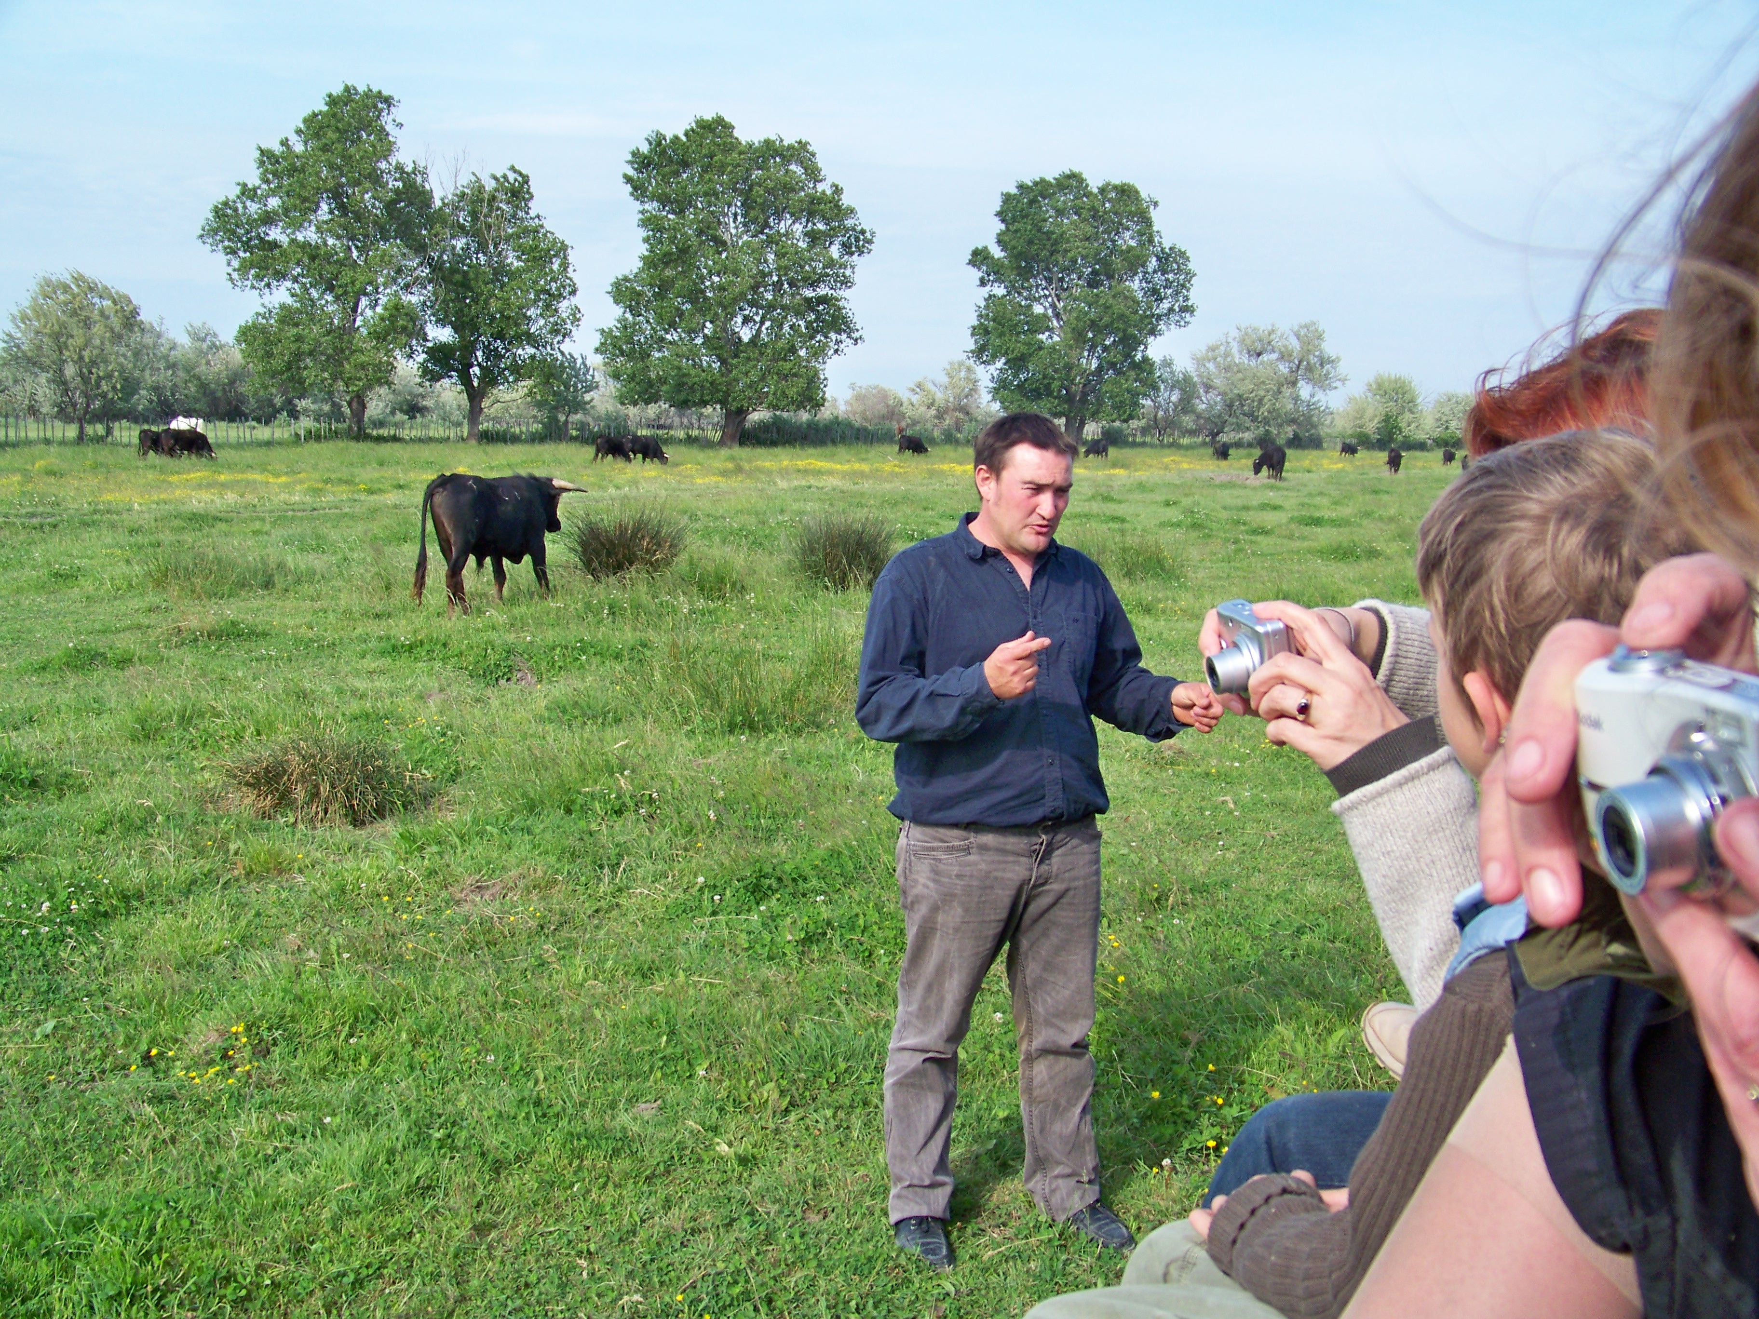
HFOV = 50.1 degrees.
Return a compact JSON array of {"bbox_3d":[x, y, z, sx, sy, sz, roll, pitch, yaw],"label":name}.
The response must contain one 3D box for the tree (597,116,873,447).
[{"bbox_3d":[-8.902,-23.273,116.000,16.530,20.520,15.850,1,7,0],"label":"tree"}]

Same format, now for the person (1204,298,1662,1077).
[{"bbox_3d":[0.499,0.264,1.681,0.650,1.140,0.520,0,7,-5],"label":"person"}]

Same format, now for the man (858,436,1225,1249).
[{"bbox_3d":[0.336,0.356,3.871,0.620,1.730,0.500,-4,8,-33],"label":"man"}]

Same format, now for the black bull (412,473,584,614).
[{"bbox_3d":[-3.437,-1.071,16.958,0.720,1.290,1.850,5,8,30],"label":"black bull"}]

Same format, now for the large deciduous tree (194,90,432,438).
[{"bbox_3d":[-36.047,-25.347,120.000,14.210,22.720,13.910,1,7,0],"label":"large deciduous tree"}]

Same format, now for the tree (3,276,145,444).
[{"bbox_3d":[-46.256,-17.366,108.000,7.890,9.870,7.560,1,7,0],"label":"tree"}]

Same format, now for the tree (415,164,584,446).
[{"bbox_3d":[-24.049,-22.440,119.000,9.960,17.480,9.960,1,7,0],"label":"tree"}]

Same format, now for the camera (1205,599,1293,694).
[{"bbox_3d":[0.289,-0.004,1.480,0.058,0.060,0.090,-15,16,-12],"label":"camera"}]

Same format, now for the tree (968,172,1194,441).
[{"bbox_3d":[13.645,-23.716,127.000,14.860,18.560,14.240,1,7,0],"label":"tree"}]

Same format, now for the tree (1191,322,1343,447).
[{"bbox_3d":[30.504,-21.634,148.000,11.650,9.840,10.210,1,7,0],"label":"tree"}]

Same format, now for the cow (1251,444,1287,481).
[{"bbox_3d":[13.840,-6.953,66.220,0.700,1.240,1.800,-4,8,-30],"label":"cow"}]

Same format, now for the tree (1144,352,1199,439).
[{"bbox_3d":[22.055,-19.719,142.000,4.230,6.750,4.050,1,7,0],"label":"tree"}]

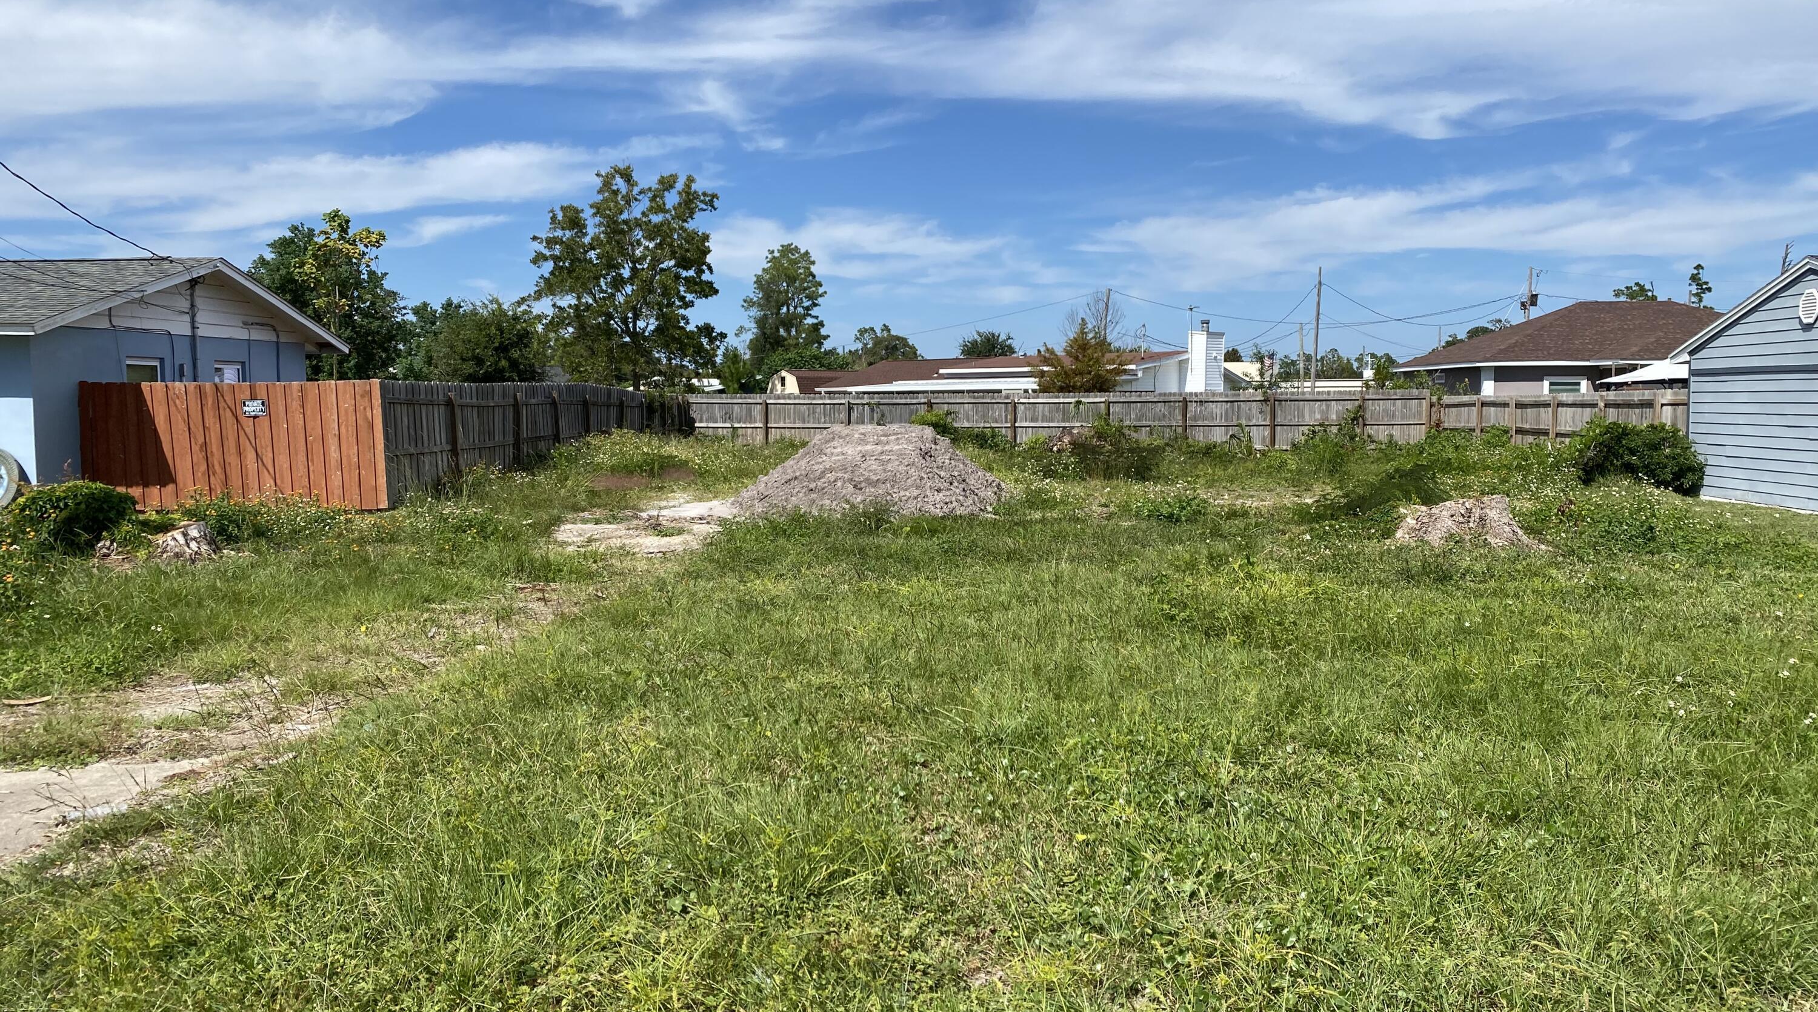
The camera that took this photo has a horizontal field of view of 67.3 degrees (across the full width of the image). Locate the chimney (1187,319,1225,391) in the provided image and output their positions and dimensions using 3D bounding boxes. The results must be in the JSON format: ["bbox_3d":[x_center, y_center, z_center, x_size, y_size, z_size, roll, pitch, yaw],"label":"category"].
[{"bbox_3d":[12.354,-5.363,56.755,1.150,4.764,1.100,-3,5,-35],"label":"chimney"}]

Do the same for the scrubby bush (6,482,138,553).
[{"bbox_3d":[-8.797,0.087,14.346,1.360,0.698,1.200,0,4,0],"label":"scrubby bush"}]

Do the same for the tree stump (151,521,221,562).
[{"bbox_3d":[-6.968,0.334,13.161,0.640,0.382,0.600,0,4,0],"label":"tree stump"}]

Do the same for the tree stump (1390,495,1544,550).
[{"bbox_3d":[5.971,0.146,14.551,1.550,0.550,1.300,0,4,0],"label":"tree stump"}]

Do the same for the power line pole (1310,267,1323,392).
[{"bbox_3d":[22.272,-8.693,74.551,0.260,8.655,0.260,2,4,0],"label":"power line pole"}]

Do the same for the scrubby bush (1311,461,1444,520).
[{"bbox_3d":[5.827,-0.219,17.034,1.500,0.644,1.250,0,4,0],"label":"scrubby bush"}]

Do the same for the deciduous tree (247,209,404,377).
[{"bbox_3d":[-16.081,-4.728,37.753,4.400,6.829,4.400,0,4,0],"label":"deciduous tree"}]

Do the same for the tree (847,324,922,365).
[{"bbox_3d":[-1.779,-9.529,97.555,5.200,6.768,5.000,0,4,0],"label":"tree"}]

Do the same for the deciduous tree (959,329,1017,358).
[{"bbox_3d":[4.273,-6.856,74.697,3.500,5.595,3.500,0,4,0],"label":"deciduous tree"}]

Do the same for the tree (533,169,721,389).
[{"bbox_3d":[-8.624,-6.062,41.656,5.800,8.492,5.600,0,4,0],"label":"tree"}]

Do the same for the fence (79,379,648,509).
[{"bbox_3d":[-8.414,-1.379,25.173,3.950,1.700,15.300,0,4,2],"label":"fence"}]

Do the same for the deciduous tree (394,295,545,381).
[{"bbox_3d":[-12.441,-3.664,38.835,4.300,4.548,4.300,0,4,0],"label":"deciduous tree"}]

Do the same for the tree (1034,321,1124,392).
[{"bbox_3d":[5.347,-3.766,42.839,2.900,4.157,2.900,0,4,0],"label":"tree"}]

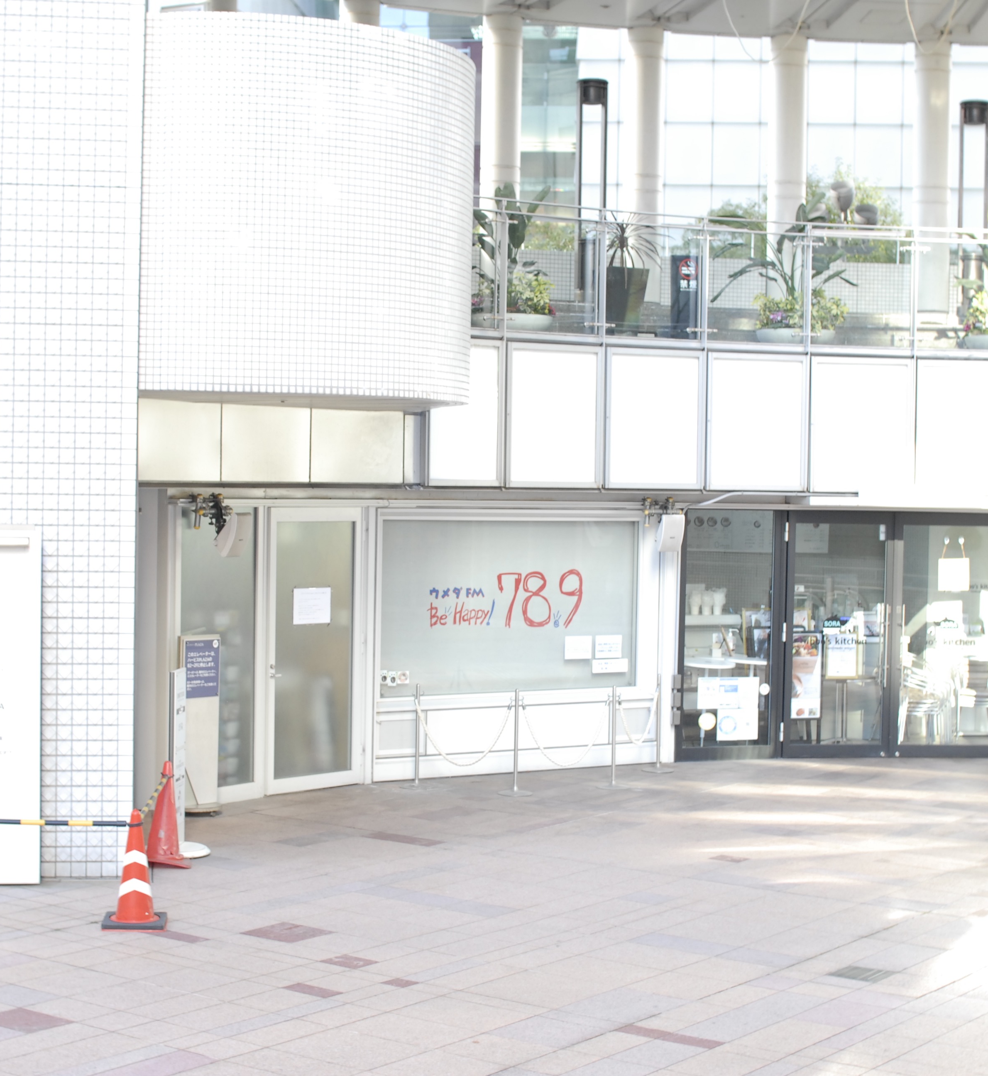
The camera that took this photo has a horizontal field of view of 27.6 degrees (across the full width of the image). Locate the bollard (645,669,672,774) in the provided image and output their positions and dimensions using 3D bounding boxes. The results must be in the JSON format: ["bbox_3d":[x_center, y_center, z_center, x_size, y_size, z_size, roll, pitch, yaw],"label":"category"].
[{"bbox_3d":[1.487,1.669,18.112,0.270,0.860,0.270,1,2,0],"label":"bollard"}]

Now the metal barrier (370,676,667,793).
[{"bbox_3d":[0.565,1.682,17.295,2.660,0.860,0.922,0,2,-26],"label":"metal barrier"}]

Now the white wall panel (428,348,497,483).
[{"bbox_3d":[-0.242,-1.029,16.757,0.728,1.179,0.070,0,2,-34],"label":"white wall panel"}]

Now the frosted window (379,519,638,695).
[{"bbox_3d":[0.172,0.617,17.795,2.586,1.530,0.080,0,2,-28],"label":"frosted window"}]

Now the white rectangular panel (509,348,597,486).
[{"bbox_3d":[0.524,-1.051,17.703,0.883,1.186,0.060,0,2,-33],"label":"white rectangular panel"}]

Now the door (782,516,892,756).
[{"bbox_3d":[3.266,0.930,19.118,1.077,2.314,0.070,1,2,-6],"label":"door"}]

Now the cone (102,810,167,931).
[{"bbox_3d":[-2.117,1.940,11.850,0.385,0.685,0.385,1,2,-9],"label":"cone"}]

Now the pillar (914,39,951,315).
[{"bbox_3d":[5.197,-4.278,23.865,0.430,3.243,0.430,1,2,-2],"label":"pillar"}]

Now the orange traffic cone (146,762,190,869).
[{"bbox_3d":[-2.222,1.848,13.605,0.370,0.690,0.370,0,2,-20],"label":"orange traffic cone"}]

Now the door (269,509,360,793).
[{"bbox_3d":[-1.506,0.936,16.908,0.913,2.366,0.060,-1,3,-45],"label":"door"}]

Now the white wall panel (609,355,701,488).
[{"bbox_3d":[1.441,-1.067,18.211,0.875,1.189,0.060,0,2,-25],"label":"white wall panel"}]

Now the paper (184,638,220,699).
[{"bbox_3d":[-2.266,1.016,15.643,0.303,0.448,0.010,-1,3,-42],"label":"paper"}]

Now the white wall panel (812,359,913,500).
[{"bbox_3d":[3.352,-1.009,18.277,1.015,1.253,0.070,1,2,-11],"label":"white wall panel"}]

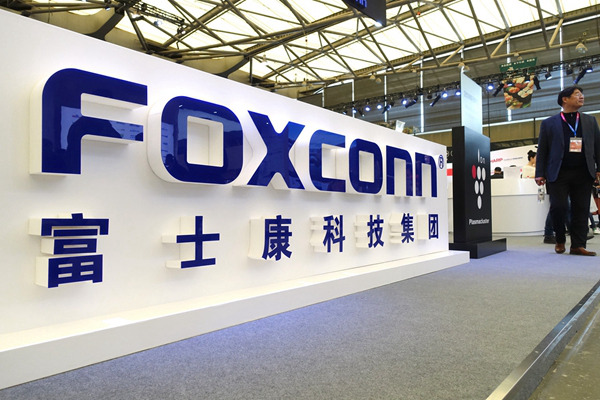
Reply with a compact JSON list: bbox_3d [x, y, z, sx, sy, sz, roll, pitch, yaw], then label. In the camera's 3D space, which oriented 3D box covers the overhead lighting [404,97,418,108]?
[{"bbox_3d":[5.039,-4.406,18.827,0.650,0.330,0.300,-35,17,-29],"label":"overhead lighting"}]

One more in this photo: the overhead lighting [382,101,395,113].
[{"bbox_3d":[4.159,-4.394,19.577,0.650,0.330,0.300,-44,24,-30],"label":"overhead lighting"}]

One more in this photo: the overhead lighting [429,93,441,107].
[{"bbox_3d":[5.854,-4.374,18.131,0.270,0.300,0.650,-2,37,51],"label":"overhead lighting"}]

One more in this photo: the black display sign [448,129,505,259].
[{"bbox_3d":[1.831,-0.070,4.383,0.360,1.250,1.030,-2,-2,40],"label":"black display sign"}]

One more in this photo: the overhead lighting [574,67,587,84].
[{"bbox_3d":[9.889,-4.389,14.687,0.650,0.300,0.270,-39,16,-24],"label":"overhead lighting"}]

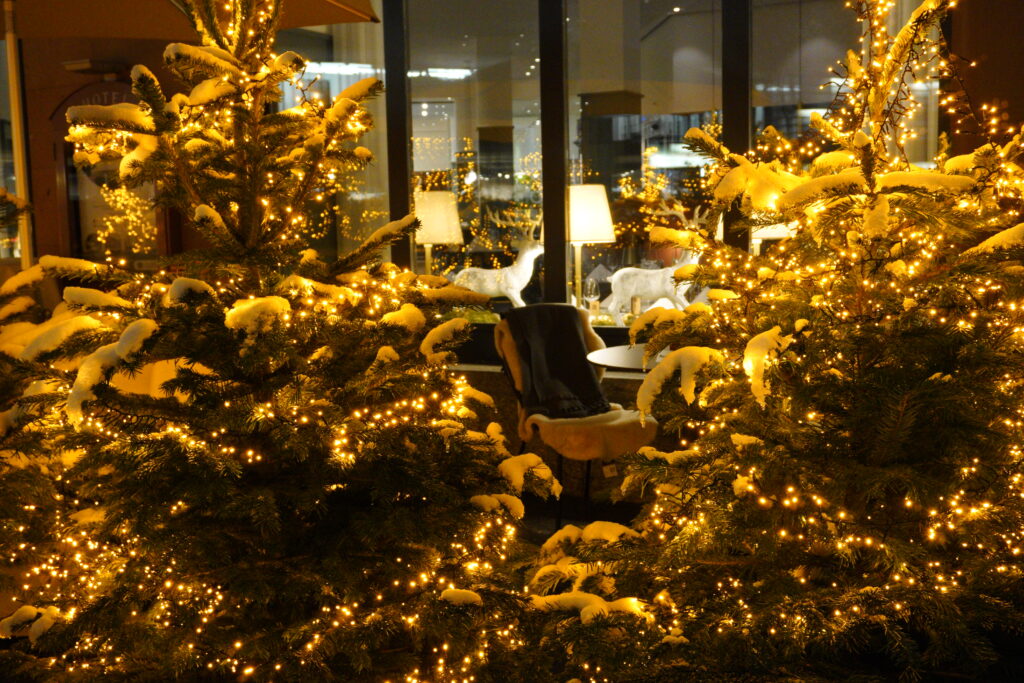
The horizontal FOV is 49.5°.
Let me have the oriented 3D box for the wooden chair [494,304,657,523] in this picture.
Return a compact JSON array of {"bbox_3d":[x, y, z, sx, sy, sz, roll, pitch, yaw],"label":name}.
[{"bbox_3d":[0.247,0.319,4.300,0.480,0.880,0.550,-5,7,-32],"label":"wooden chair"}]

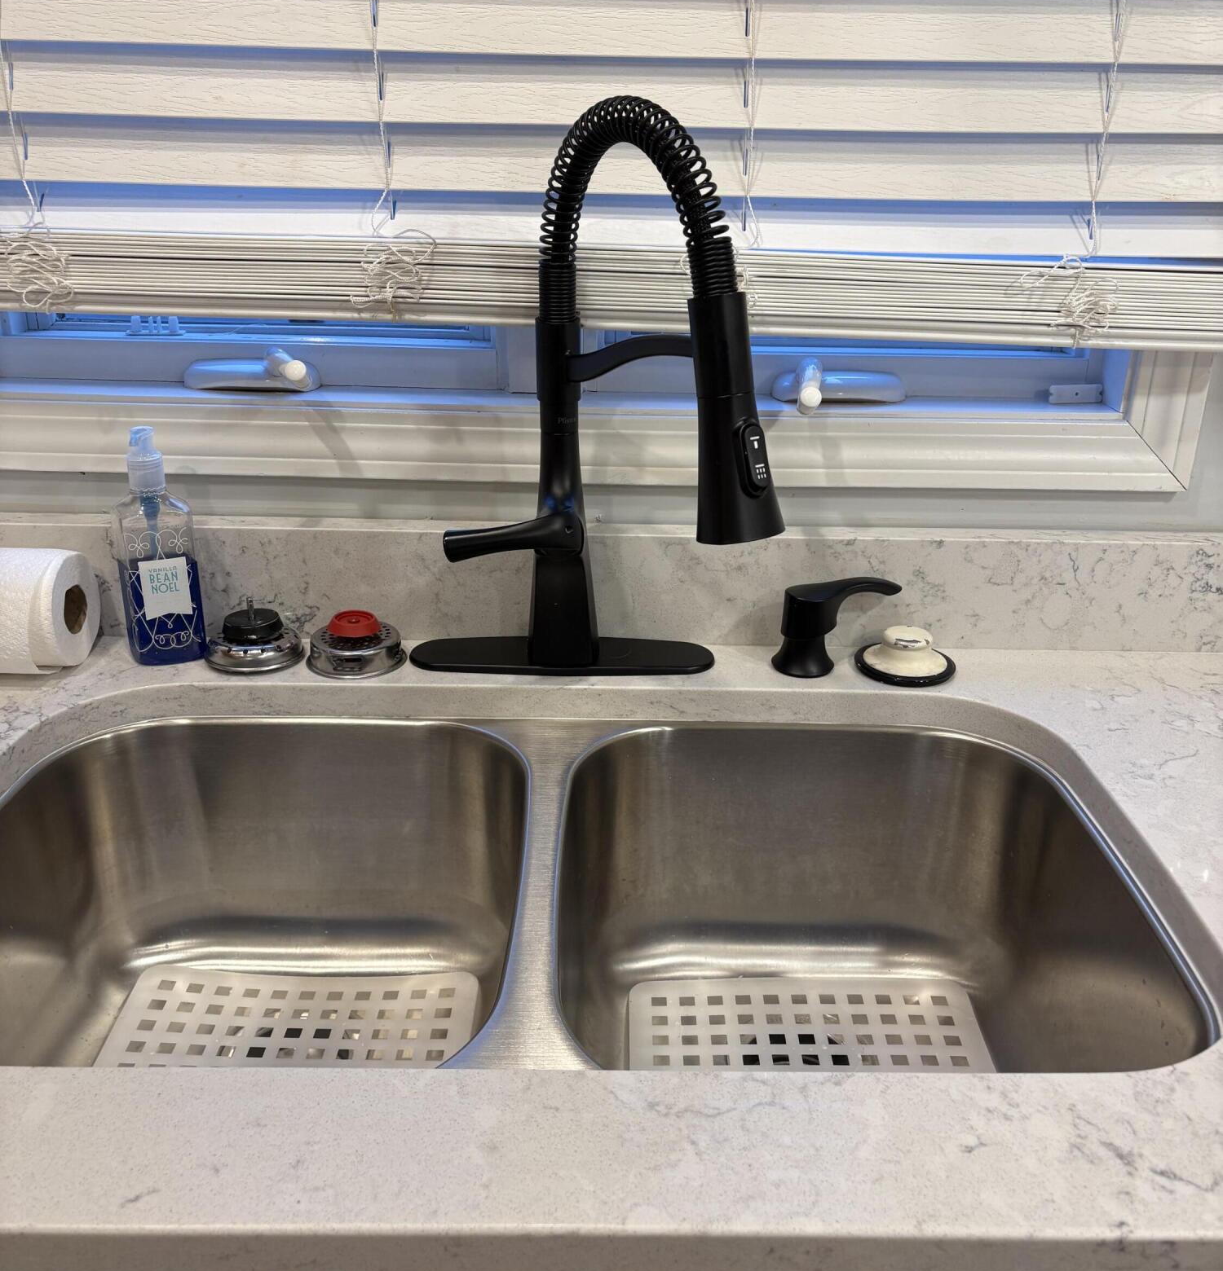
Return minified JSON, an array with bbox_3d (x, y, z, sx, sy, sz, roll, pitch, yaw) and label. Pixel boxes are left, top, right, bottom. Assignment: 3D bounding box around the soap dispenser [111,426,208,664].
[{"bbox_3d":[-0.380,-0.076,1.021,0.061,0.200,0.042,-3,24,-9],"label":"soap dispenser"}]

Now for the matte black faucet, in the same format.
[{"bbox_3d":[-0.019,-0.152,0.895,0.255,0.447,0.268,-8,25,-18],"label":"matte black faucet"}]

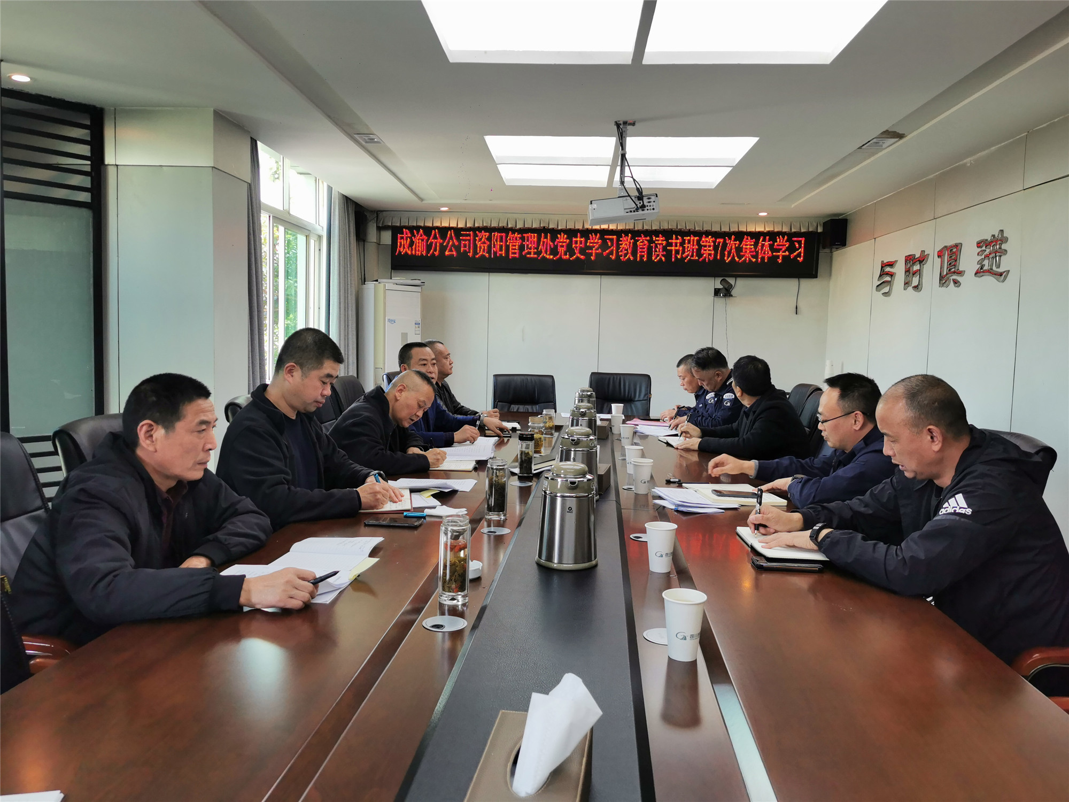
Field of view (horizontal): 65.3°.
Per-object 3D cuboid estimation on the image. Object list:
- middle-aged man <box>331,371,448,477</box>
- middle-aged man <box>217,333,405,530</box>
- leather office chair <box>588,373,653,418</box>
[{"bbox_3d":[-0.665,0.441,3.623,0.720,1.180,0.620,2,4,12],"label":"middle-aged man"},{"bbox_3d":[-0.689,0.435,2.669,0.720,1.324,0.650,3,4,22],"label":"middle-aged man"},{"bbox_3d":[0.690,0.316,6.804,0.620,1.050,0.680,2,4,11],"label":"leather office chair"}]

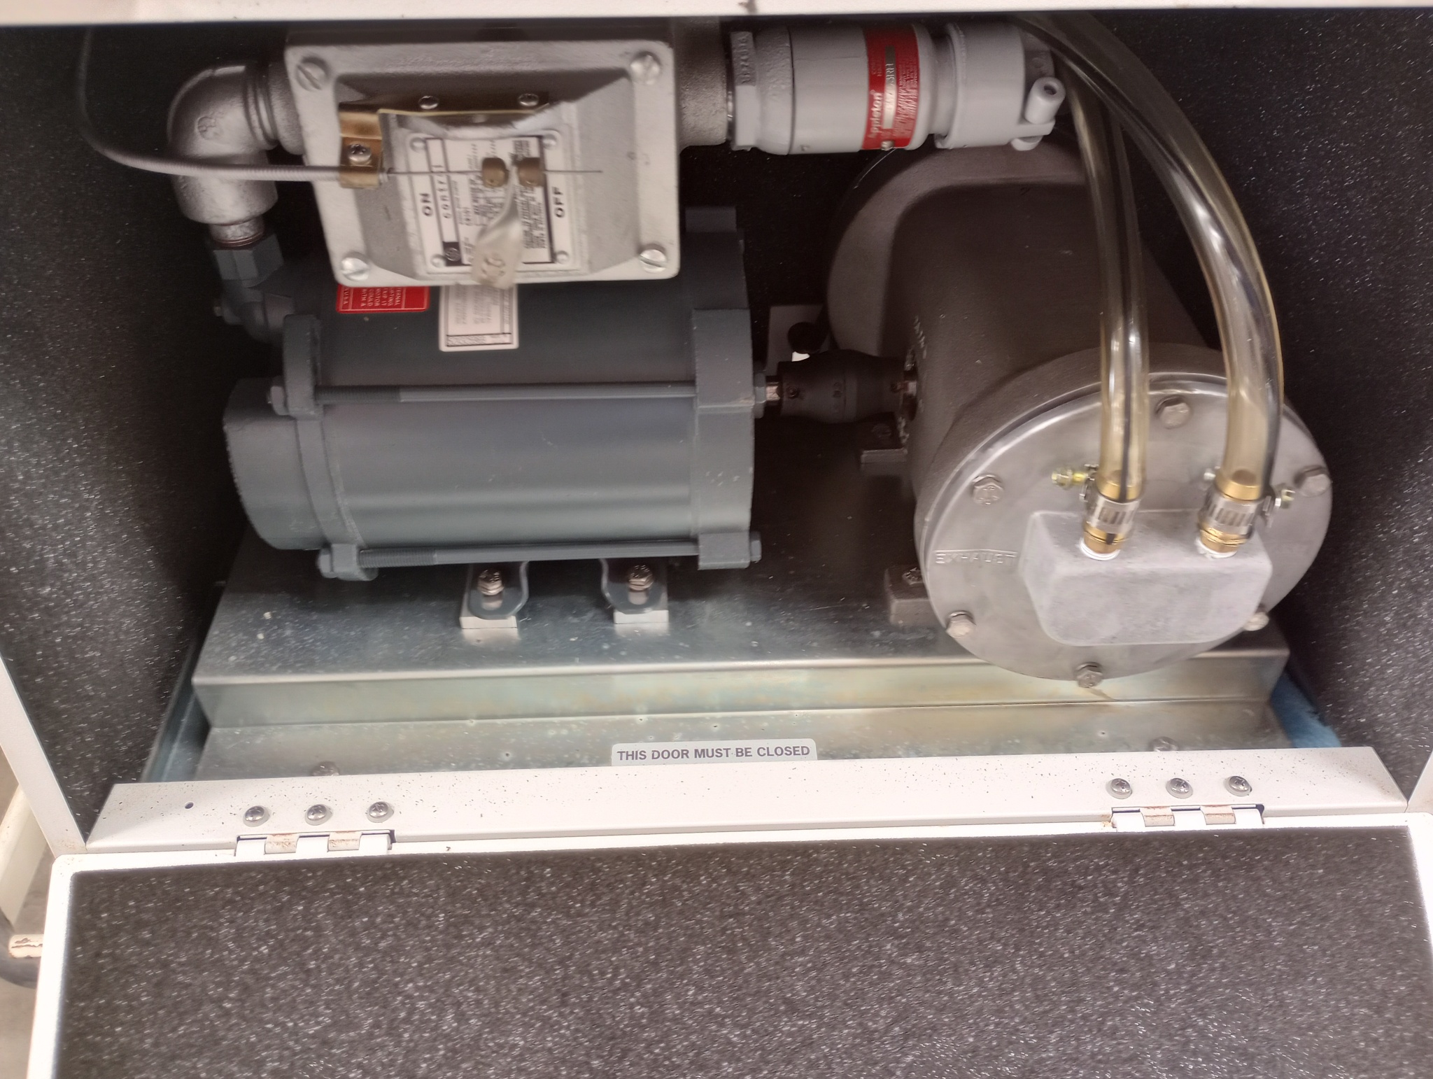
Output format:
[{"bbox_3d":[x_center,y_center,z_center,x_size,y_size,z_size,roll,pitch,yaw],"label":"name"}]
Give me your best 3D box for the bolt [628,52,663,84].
[{"bbox_3d":[-0.024,-0.157,0.387,0.011,0.011,0.004,-1,43,-1],"label":"bolt"}]

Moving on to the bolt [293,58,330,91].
[{"bbox_3d":[-0.134,-0.154,0.384,0.011,0.011,0.004,-1,43,-1],"label":"bolt"}]

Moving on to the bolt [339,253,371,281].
[{"bbox_3d":[-0.135,-0.101,0.433,0.011,0.011,0.004,-1,43,-1],"label":"bolt"}]

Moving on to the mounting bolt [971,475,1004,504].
[{"bbox_3d":[0.103,-0.019,0.440,0.012,0.012,0.005,-1,43,-1],"label":"mounting bolt"}]

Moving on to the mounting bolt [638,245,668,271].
[{"bbox_3d":[-0.024,-0.105,0.434,0.011,0.011,0.004,-1,43,-1],"label":"mounting bolt"}]

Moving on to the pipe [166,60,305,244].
[{"bbox_3d":[-0.188,-0.152,0.459,0.053,0.074,0.038,-1,43,-1],"label":"pipe"}]

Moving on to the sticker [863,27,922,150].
[{"bbox_3d":[0.065,-0.168,0.438,0.021,0.044,0.019,-1,28,-1],"label":"sticker"}]

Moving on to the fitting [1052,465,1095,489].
[{"bbox_3d":[0.134,-0.023,0.433,0.017,0.009,0.009,-1,43,-1],"label":"fitting"}]

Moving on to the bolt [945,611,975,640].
[{"bbox_3d":[0.103,0.036,0.491,0.012,0.012,0.005,-1,43,-1],"label":"bolt"}]

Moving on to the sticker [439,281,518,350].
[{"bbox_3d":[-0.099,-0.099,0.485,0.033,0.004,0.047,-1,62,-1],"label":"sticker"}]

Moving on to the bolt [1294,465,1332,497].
[{"bbox_3d":[0.228,-0.022,0.443,0.012,0.012,0.005,-1,43,-1],"label":"bolt"}]

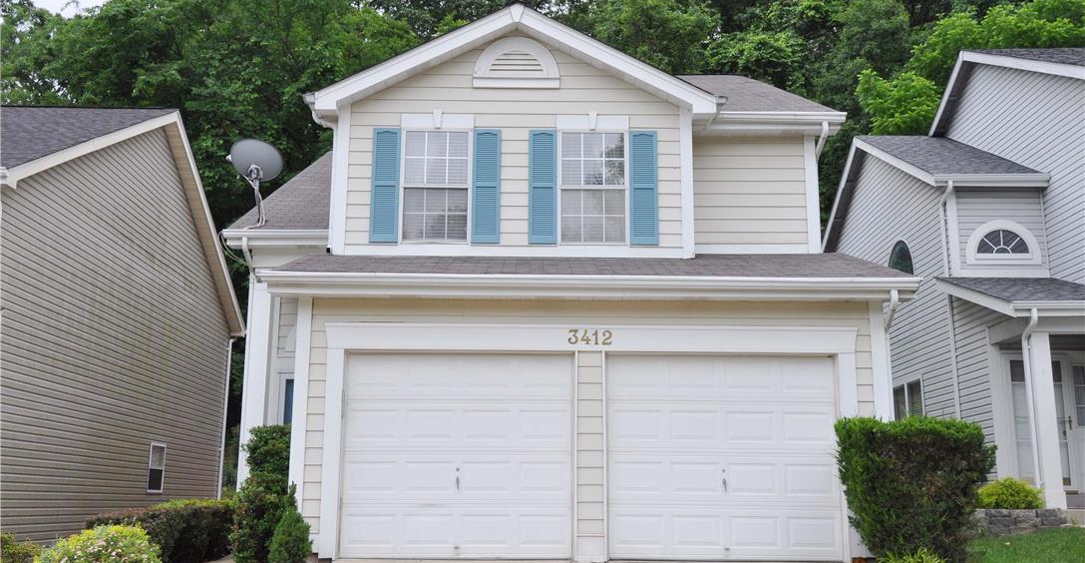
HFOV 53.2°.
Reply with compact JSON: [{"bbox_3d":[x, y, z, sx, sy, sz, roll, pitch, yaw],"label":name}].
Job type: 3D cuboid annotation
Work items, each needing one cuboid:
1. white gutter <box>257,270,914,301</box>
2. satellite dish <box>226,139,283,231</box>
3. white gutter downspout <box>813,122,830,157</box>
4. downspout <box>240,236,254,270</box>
[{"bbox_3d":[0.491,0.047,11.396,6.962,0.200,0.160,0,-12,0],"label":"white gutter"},{"bbox_3d":[-4.343,-1.512,16.440,0.750,1.140,0.620,9,-15,-36],"label":"satellite dish"},{"bbox_3d":[3.726,-1.889,14.407,0.180,0.450,0.180,0,-12,0],"label":"white gutter downspout"},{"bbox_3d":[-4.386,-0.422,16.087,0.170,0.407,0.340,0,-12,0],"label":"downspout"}]

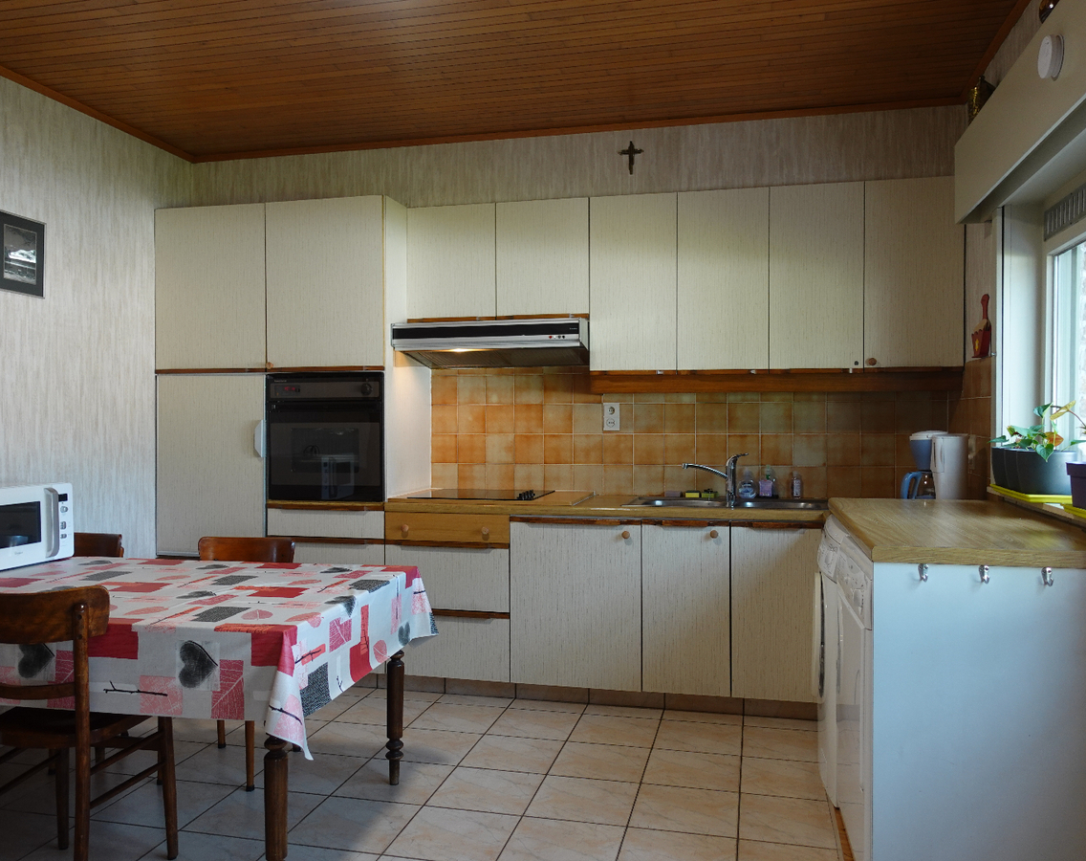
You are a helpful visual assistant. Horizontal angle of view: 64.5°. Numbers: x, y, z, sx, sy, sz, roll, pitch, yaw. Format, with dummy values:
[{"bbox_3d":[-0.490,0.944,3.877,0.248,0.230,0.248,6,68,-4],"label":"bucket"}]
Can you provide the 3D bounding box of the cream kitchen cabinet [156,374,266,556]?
[{"bbox_3d":[-1.547,0.169,4.451,0.603,0.897,0.570,0,0,13],"label":"cream kitchen cabinet"}]

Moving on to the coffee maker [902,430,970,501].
[{"bbox_3d":[1.628,0.166,3.596,0.270,0.328,0.165,0,0,28],"label":"coffee maker"}]

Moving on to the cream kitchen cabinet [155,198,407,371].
[{"bbox_3d":[-1.246,-0.683,4.380,1.220,0.797,0.580,0,0,13],"label":"cream kitchen cabinet"}]

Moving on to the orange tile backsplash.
[{"bbox_3d":[0.636,0.007,4.232,2.510,0.642,0.016,0,0,13],"label":"orange tile backsplash"}]

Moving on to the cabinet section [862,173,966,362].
[{"bbox_3d":[1.630,-0.679,3.843,0.399,0.814,0.306,0,0,14],"label":"cabinet section"}]

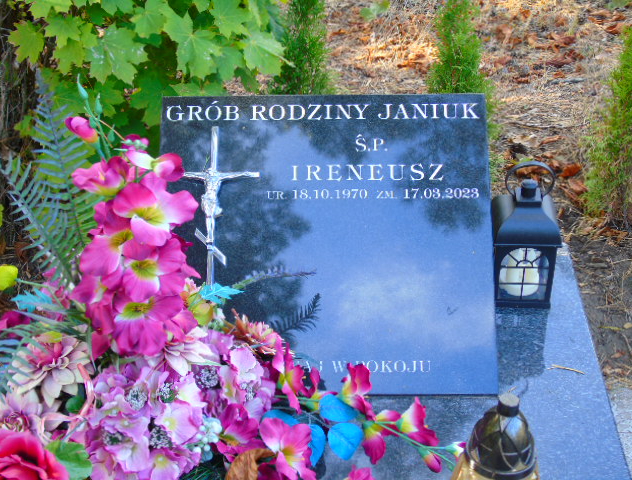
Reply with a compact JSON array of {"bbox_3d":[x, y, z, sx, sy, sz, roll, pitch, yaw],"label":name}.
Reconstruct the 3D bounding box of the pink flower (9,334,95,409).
[{"bbox_3d":[-0.404,0.202,1.530,0.120,0.060,0.110,0,71,1],"label":"pink flower"}]

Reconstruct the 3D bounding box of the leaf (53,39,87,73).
[{"bbox_3d":[-0.516,-0.389,2.100,0.070,0.022,0.075,0,81,1],"label":"leaf"}]

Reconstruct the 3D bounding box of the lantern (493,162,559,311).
[{"bbox_3d":[0.389,-0.022,1.855,0.122,0.288,0.122,1,36,3],"label":"lantern"}]

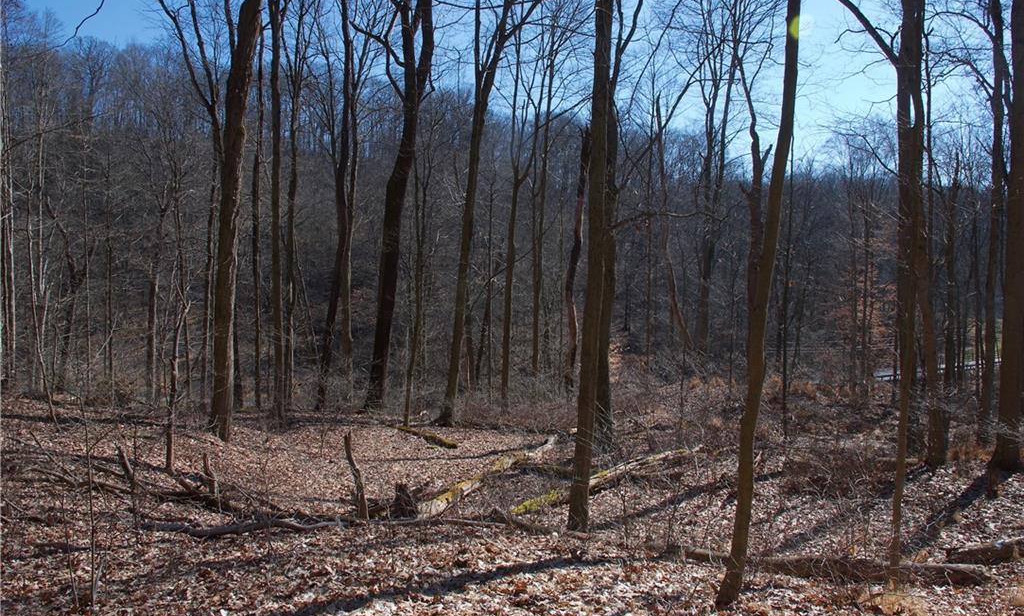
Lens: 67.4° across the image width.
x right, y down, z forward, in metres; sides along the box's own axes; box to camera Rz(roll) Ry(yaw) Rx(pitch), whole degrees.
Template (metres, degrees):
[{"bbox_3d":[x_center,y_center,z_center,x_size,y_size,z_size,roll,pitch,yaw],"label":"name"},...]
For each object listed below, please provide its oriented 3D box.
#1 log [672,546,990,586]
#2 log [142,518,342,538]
[{"bbox_3d":[2.869,2.348,7.050,2.700,0.200,0.220,0,2,15],"label":"log"},{"bbox_3d":[-3.355,2.728,9.550,2.477,0.200,0.280,0,2,-2],"label":"log"}]

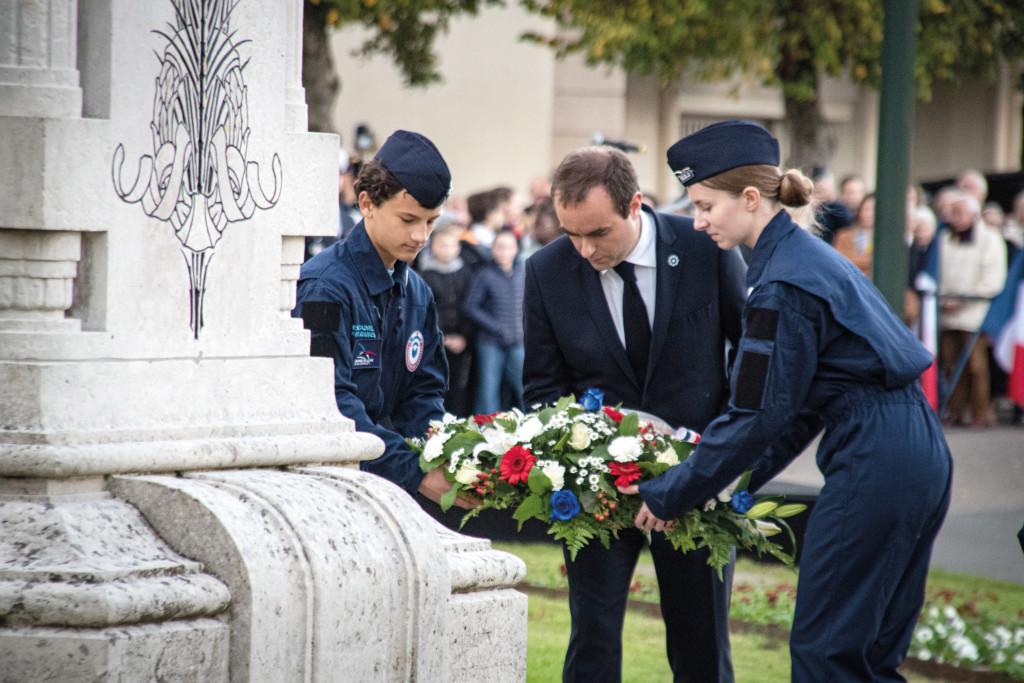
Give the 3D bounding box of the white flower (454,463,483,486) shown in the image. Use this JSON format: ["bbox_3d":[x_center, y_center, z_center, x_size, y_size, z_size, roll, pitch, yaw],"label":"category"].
[{"bbox_3d":[-0.093,0.285,18.300,0.060,0.053,0.053,1,-19,10],"label":"white flower"}]

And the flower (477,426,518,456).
[{"bbox_3d":[-0.031,0.214,18.340,0.093,0.066,0.075,1,-19,10],"label":"flower"}]

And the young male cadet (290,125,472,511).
[{"bbox_3d":[-0.292,0.320,18.550,0.580,1.570,0.500,2,1,42],"label":"young male cadet"}]

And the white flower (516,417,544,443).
[{"bbox_3d":[0.040,0.189,18.360,0.061,0.056,0.055,1,-19,0],"label":"white flower"}]

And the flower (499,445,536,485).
[{"bbox_3d":[0.012,0.264,18.300,0.083,0.084,0.040,1,-11,0],"label":"flower"}]

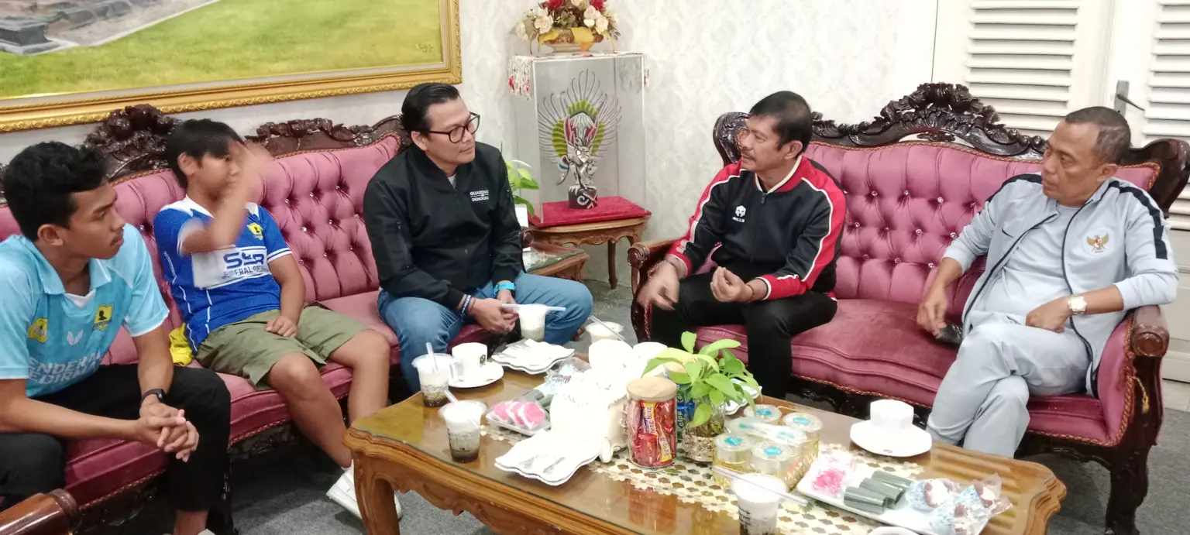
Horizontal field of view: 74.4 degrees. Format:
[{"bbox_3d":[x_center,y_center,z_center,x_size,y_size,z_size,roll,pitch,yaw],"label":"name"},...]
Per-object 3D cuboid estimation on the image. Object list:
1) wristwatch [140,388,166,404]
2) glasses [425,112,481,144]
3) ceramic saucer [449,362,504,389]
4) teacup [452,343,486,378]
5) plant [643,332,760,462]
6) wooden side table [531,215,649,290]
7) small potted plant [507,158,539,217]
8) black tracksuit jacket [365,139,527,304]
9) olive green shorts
[{"bbox_3d":[-0.925,0.271,1.640,0.055,0.056,0.024,-25,46,25],"label":"wristwatch"},{"bbox_3d":[-0.432,-0.424,2.372,0.140,0.045,0.140,12,35,38],"label":"glasses"},{"bbox_3d":[-0.302,0.264,1.912,0.160,0.024,0.160,-4,17,-8],"label":"ceramic saucer"},{"bbox_3d":[-0.310,0.231,1.913,0.087,0.058,0.107,10,20,34],"label":"teacup"},{"bbox_3d":[0.207,0.252,1.507,0.225,0.250,0.190,1,17,7],"label":"plant"},{"bbox_3d":[-0.079,-0.047,3.951,0.580,0.470,0.440,-7,17,-17],"label":"wooden side table"},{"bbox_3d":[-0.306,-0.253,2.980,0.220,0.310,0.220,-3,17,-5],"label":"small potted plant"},{"bbox_3d":[-0.488,-0.133,2.520,0.510,0.560,0.400,-15,21,-37],"label":"black tracksuit jacket"},{"bbox_3d":[-0.999,0.181,2.469,0.430,0.210,0.430,8,19,30],"label":"olive green shorts"}]

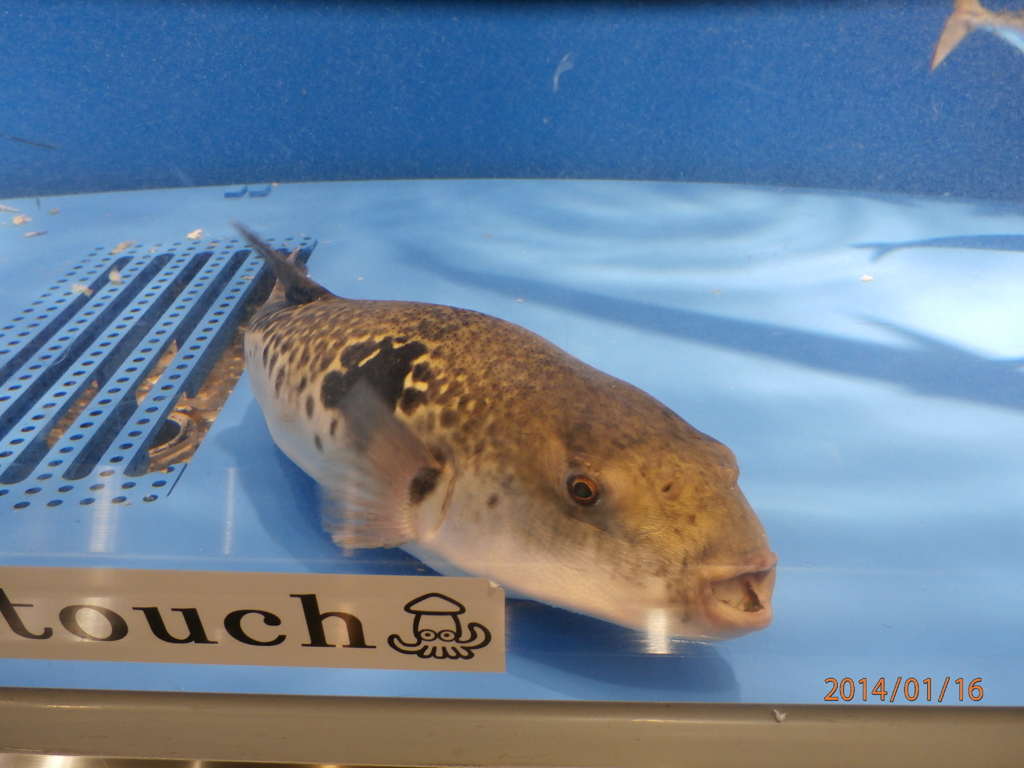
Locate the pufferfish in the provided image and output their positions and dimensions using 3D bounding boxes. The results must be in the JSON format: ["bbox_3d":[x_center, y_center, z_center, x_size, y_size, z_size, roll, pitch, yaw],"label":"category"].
[{"bbox_3d":[-0.042,0.008,0.385,0.150,0.128,0.405,-20,30,-39],"label":"pufferfish"}]

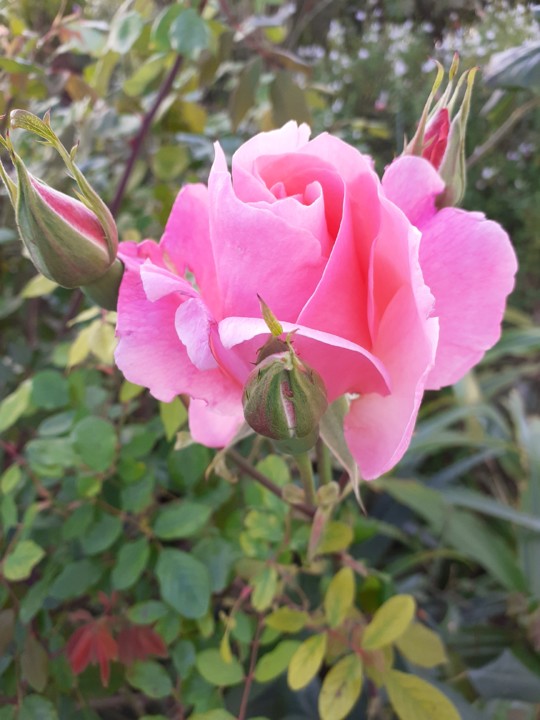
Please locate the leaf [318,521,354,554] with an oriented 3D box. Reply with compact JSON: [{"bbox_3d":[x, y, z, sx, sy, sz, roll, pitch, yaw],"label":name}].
[{"bbox_3d":[0.042,0.114,0.360,0.018,0.007,0.027,30,67,14],"label":"leaf"}]

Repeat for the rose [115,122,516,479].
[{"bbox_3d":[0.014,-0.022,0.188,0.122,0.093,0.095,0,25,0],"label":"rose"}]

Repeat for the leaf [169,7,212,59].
[{"bbox_3d":[-0.074,-0.302,0.520,0.040,0.012,0.048,-7,64,-3],"label":"leaf"}]

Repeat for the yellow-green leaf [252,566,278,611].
[{"bbox_3d":[-0.003,0.163,0.400,0.016,0.006,0.032,10,55,7],"label":"yellow-green leaf"}]

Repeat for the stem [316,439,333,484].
[{"bbox_3d":[0.020,0.036,0.208,0.005,0.021,0.005,-3,24,0],"label":"stem"}]

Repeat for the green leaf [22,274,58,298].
[{"bbox_3d":[-0.170,-0.057,0.420,0.034,0.008,0.014,-19,65,-9],"label":"green leaf"}]

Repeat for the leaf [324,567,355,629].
[{"bbox_3d":[0.050,0.169,0.400,0.019,0.006,0.045,14,57,15],"label":"leaf"}]

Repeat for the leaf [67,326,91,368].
[{"bbox_3d":[-0.149,-0.010,0.440,0.015,0.007,0.038,17,70,20],"label":"leaf"}]

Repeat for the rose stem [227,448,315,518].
[{"bbox_3d":[0.000,0.046,0.208,0.005,0.042,0.005,-52,7,-13],"label":"rose stem"}]

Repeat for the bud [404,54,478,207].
[{"bbox_3d":[0.072,-0.096,0.235,0.027,0.059,0.026,3,12,-1],"label":"bud"}]

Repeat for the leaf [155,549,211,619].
[{"bbox_3d":[-0.065,0.167,0.420,0.037,0.009,0.052,-15,58,-17],"label":"leaf"}]

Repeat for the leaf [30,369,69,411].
[{"bbox_3d":[-0.181,0.025,0.460,0.031,0.034,0.007,0,-21,-18],"label":"leaf"}]

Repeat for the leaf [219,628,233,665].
[{"bbox_3d":[-0.035,0.224,0.440,0.009,0.027,0.006,-10,-20,9],"label":"leaf"}]

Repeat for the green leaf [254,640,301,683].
[{"bbox_3d":[0.007,0.248,0.460,0.048,0.008,0.017,-33,65,-18],"label":"green leaf"}]

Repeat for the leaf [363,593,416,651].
[{"bbox_3d":[0.072,0.159,0.340,0.022,0.008,0.040,35,68,16],"label":"leaf"}]

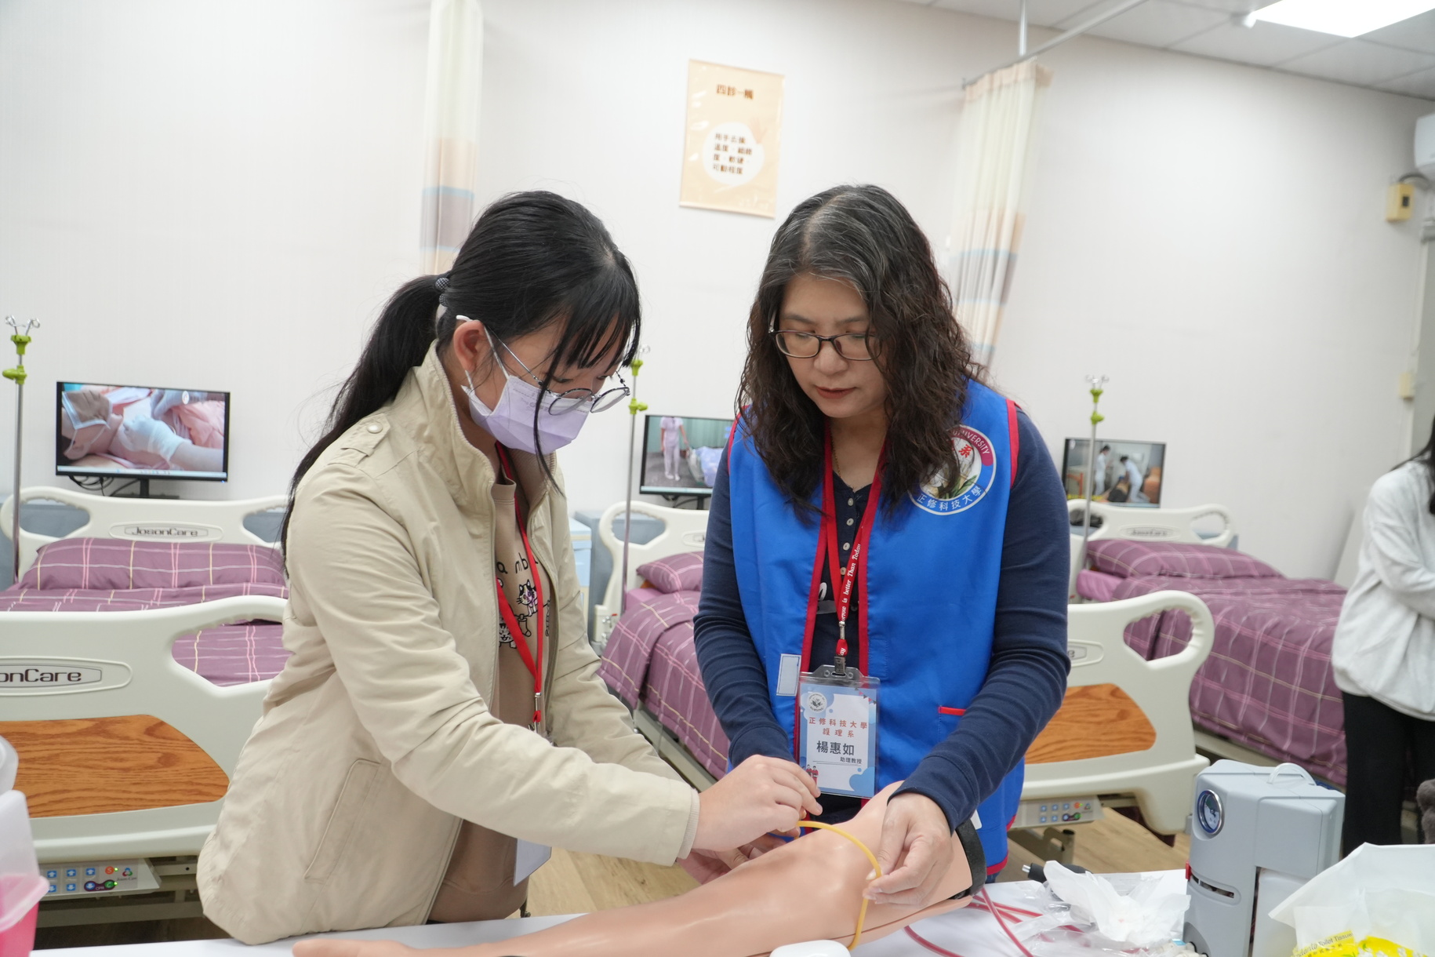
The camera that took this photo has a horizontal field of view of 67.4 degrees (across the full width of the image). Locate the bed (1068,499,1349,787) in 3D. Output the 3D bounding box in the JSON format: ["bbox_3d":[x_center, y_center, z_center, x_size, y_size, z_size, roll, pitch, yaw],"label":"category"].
[{"bbox_3d":[2.176,0.676,3.860,0.985,1.004,2.030,2,4,-19],"label":"bed"}]

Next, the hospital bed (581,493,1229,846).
[{"bbox_3d":[0.333,0.634,3.237,0.985,0.943,2.030,2,4,-21],"label":"hospital bed"}]

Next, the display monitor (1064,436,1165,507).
[{"bbox_3d":[1.817,-0.007,4.975,0.541,0.330,0.070,2,4,-17],"label":"display monitor"}]

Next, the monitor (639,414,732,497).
[{"bbox_3d":[-0.044,-0.080,4.402,0.541,0.330,0.070,2,4,-16],"label":"monitor"}]

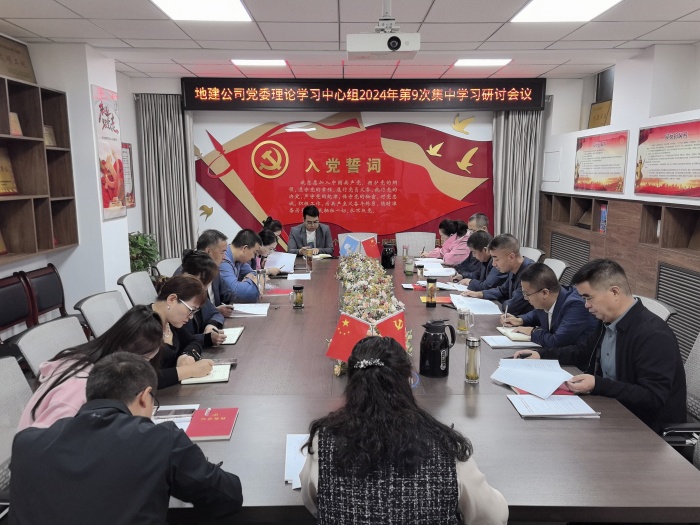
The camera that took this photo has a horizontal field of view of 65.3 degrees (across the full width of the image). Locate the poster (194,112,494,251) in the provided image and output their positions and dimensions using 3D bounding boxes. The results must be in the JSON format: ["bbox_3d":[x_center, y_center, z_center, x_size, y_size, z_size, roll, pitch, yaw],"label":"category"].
[{"bbox_3d":[-0.067,-0.989,7.033,3.840,1.870,0.040,0,9,-1],"label":"poster"}]

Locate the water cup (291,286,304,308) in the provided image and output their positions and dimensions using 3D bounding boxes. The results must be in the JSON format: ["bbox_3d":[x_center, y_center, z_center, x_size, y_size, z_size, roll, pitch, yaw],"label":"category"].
[{"bbox_3d":[-0.364,0.230,3.752,0.100,0.153,0.075,0,9,-1],"label":"water cup"}]

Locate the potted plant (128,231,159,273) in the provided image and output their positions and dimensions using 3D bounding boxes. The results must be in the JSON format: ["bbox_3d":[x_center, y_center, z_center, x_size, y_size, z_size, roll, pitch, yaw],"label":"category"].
[{"bbox_3d":[-2.405,0.154,6.182,0.580,1.015,0.580,0,9,-1],"label":"potted plant"}]

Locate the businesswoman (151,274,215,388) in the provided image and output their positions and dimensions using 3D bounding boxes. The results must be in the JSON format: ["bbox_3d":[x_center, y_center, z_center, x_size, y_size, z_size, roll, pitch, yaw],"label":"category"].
[{"bbox_3d":[-0.966,0.653,2.732,0.700,1.210,0.500,0,9,-1],"label":"businesswoman"}]

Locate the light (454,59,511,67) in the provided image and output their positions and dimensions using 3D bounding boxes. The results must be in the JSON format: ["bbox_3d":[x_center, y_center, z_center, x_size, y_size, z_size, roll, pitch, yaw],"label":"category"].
[{"bbox_3d":[1.435,-2.139,5.752,0.600,0.060,0.580,0,9,-1],"label":"light"}]

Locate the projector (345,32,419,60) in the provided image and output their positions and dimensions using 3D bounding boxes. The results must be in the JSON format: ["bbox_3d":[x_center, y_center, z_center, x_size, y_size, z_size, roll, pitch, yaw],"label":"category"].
[{"bbox_3d":[0.162,-1.091,2.775,0.355,0.095,0.260,0,11,-1],"label":"projector"}]

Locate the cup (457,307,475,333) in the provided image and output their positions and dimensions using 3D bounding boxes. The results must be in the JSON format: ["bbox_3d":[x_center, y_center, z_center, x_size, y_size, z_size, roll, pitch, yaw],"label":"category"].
[{"bbox_3d":[0.687,0.346,3.223,0.098,0.134,0.076,0,10,-1],"label":"cup"}]

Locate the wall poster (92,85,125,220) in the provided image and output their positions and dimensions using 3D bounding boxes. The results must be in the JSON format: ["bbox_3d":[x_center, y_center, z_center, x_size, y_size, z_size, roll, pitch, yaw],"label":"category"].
[{"bbox_3d":[-2.218,-0.993,5.053,0.020,1.160,0.560,0,10,-1],"label":"wall poster"}]

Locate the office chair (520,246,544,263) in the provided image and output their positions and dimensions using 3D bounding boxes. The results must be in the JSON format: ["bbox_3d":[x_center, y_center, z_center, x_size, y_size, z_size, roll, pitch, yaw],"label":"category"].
[{"bbox_3d":[1.421,0.360,5.150,0.620,0.990,0.580,0,9,-1],"label":"office chair"}]

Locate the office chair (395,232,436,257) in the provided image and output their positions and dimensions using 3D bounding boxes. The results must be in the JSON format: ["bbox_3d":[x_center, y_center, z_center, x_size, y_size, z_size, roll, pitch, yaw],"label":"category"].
[{"bbox_3d":[0.776,0.169,6.238,0.580,0.970,0.600,0,9,-1],"label":"office chair"}]

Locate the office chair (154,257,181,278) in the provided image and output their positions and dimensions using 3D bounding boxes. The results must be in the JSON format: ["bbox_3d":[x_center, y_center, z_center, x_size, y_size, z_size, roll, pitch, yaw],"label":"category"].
[{"bbox_3d":[-1.204,0.479,4.342,0.600,0.970,0.580,1,9,7],"label":"office chair"}]

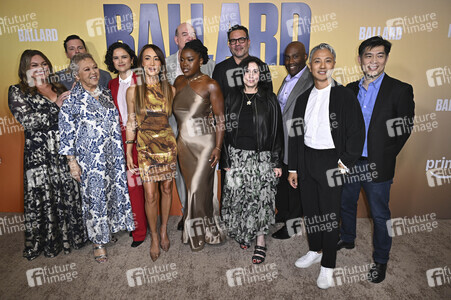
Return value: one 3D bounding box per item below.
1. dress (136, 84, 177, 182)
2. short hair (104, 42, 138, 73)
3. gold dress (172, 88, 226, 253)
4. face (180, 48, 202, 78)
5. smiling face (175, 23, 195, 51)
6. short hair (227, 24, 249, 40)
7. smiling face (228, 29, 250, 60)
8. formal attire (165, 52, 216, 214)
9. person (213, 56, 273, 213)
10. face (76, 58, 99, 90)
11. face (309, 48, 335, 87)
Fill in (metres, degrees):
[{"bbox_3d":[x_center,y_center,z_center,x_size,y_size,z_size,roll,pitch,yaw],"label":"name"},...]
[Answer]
[{"bbox_3d":[-0.552,-0.144,2.438,0.360,0.790,0.260,-2,14,-10],"label":"dress"},{"bbox_3d":[-0.836,-0.731,2.415,0.260,0.245,0.240,-4,15,-17],"label":"short hair"},{"bbox_3d":[-0.215,0.132,2.584,0.450,1.380,0.360,3,12,15],"label":"gold dress"},{"bbox_3d":[-0.262,-0.656,2.278,0.160,0.220,0.150,7,16,29],"label":"face"},{"bbox_3d":[-0.338,-0.941,2.540,0.175,0.240,0.170,-5,13,-25],"label":"smiling face"},{"bbox_3d":[0.102,-0.955,2.453,0.175,0.125,0.190,0,14,3],"label":"short hair"},{"bbox_3d":[0.113,-0.850,2.426,0.175,0.240,0.170,1,12,4],"label":"smiling face"},{"bbox_3d":[-0.325,-0.047,2.874,0.530,1.620,0.330,-1,14,-6],"label":"formal attire"},{"bbox_3d":[0.154,-0.054,2.664,0.540,1.740,0.330,0,14,2],"label":"person"},{"bbox_3d":[-1.016,-0.552,2.212,0.165,0.220,0.160,10,17,36],"label":"face"},{"bbox_3d":[0.623,-0.539,1.929,0.165,0.230,0.150,3,14,16],"label":"face"}]

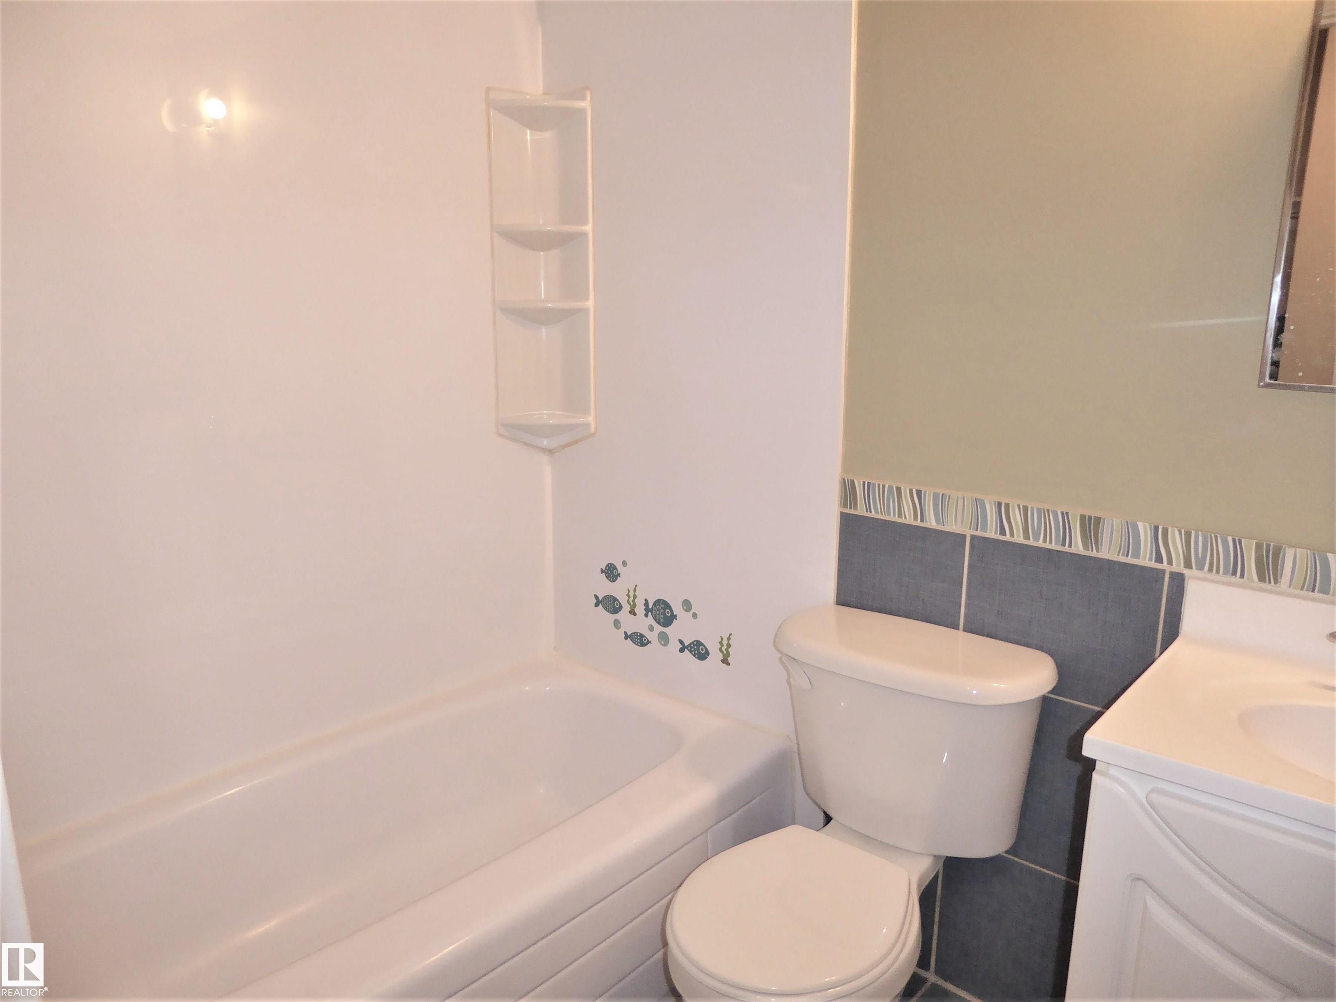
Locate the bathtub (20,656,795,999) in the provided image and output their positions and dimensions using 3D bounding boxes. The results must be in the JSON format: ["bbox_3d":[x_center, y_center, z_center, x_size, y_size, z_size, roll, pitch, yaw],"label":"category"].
[{"bbox_3d":[-0.523,0.768,1.798,0.766,0.394,1.524,11,16,41],"label":"bathtub"}]

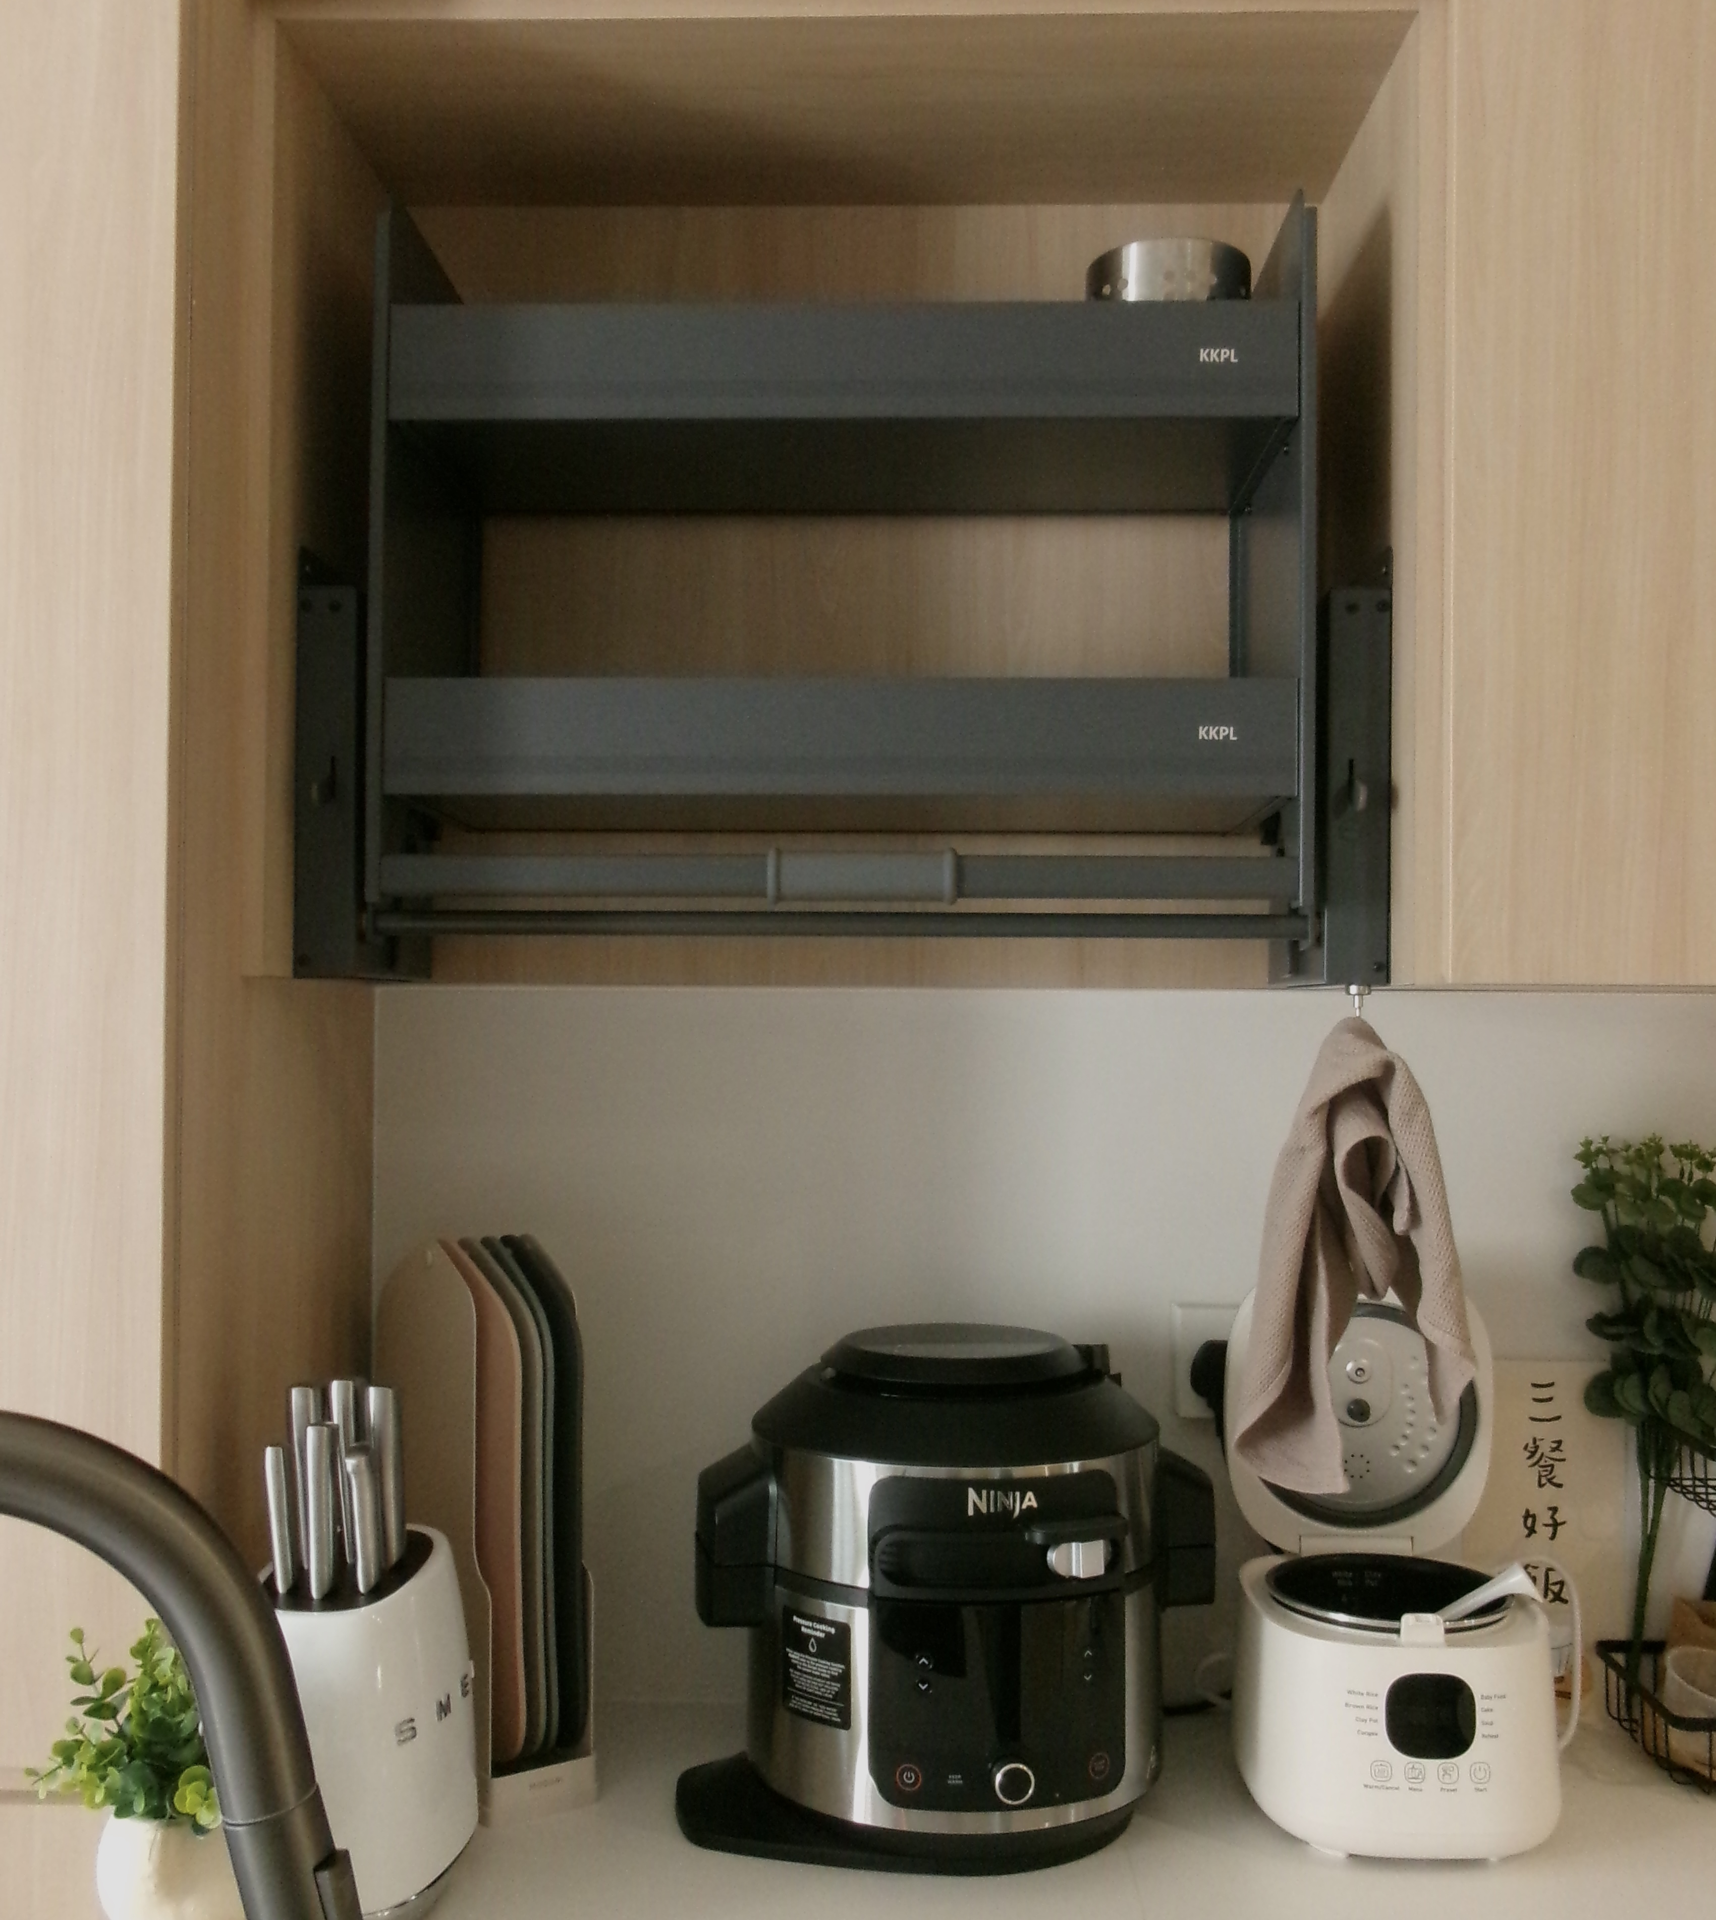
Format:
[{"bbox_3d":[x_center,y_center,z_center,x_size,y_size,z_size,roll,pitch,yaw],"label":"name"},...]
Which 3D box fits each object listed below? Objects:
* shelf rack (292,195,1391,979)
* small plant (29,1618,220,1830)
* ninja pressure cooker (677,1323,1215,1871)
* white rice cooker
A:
[{"bbox_3d":[-0.010,-0.252,1.383,0.764,0.537,0.280,0,-1,2],"label":"shelf rack"},{"bbox_3d":[-0.405,0.432,1.044,0.122,0.120,0.115,0,-1,2],"label":"small plant"},{"bbox_3d":[0.071,0.449,1.358,0.392,0.338,0.345,1,-1,-8],"label":"ninja pressure cooker"},{"bbox_3d":[0.398,0.444,1.390,0.238,0.354,0.250,0,-1,0],"label":"white rice cooker"}]

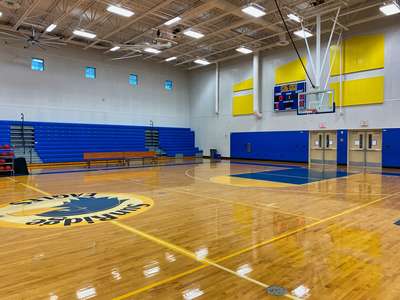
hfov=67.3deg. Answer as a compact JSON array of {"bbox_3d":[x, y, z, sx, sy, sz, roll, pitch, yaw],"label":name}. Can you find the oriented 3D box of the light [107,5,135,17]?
[{"bbox_3d":[-4.196,-7.332,15.834,1.250,0.120,0.520,-1,2,-43],"label":"light"}]

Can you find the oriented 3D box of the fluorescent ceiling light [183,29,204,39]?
[{"bbox_3d":[-0.410,-7.435,19.255,1.270,0.120,0.520,-1,2,-43],"label":"fluorescent ceiling light"}]

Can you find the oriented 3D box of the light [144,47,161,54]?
[{"bbox_3d":[-3.611,-7.524,22.646,1.220,0.120,0.500,-1,2,-43],"label":"light"}]

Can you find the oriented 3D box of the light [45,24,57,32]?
[{"bbox_3d":[-9.053,-7.418,18.264,0.320,0.120,1.270,-1,2,-43],"label":"light"}]

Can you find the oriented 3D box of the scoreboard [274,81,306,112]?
[{"bbox_3d":[6.626,-3.967,22.410,0.180,1.890,2.551,-1,2,-43],"label":"scoreboard"}]

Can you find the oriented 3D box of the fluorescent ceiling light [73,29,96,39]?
[{"bbox_3d":[-7.388,-7.420,19.198,1.250,0.120,0.500,-1,2,-43],"label":"fluorescent ceiling light"}]

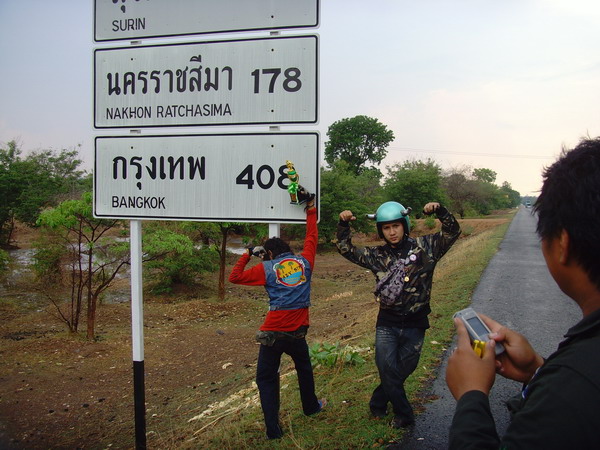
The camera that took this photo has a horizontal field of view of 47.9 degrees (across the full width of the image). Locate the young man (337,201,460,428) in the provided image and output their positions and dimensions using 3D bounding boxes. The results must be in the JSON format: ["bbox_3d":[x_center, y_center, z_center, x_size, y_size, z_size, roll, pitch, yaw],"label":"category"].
[{"bbox_3d":[0.750,0.682,5.150,0.950,1.710,0.480,0,2,11],"label":"young man"}]

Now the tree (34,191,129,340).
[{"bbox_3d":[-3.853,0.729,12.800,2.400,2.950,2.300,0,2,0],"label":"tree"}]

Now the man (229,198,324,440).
[{"bbox_3d":[-0.188,0.758,5.420,0.770,1.930,0.620,0,2,-4],"label":"man"}]

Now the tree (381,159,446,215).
[{"bbox_3d":[12.534,-3.886,74.000,7.200,6.900,6.800,0,2,0],"label":"tree"}]

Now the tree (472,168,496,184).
[{"bbox_3d":[34.116,-6.379,125.000,4.800,8.500,4.800,0,2,0],"label":"tree"}]

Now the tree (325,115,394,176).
[{"bbox_3d":[6.161,-5.643,70.000,7.400,11.600,7.200,0,2,0],"label":"tree"}]

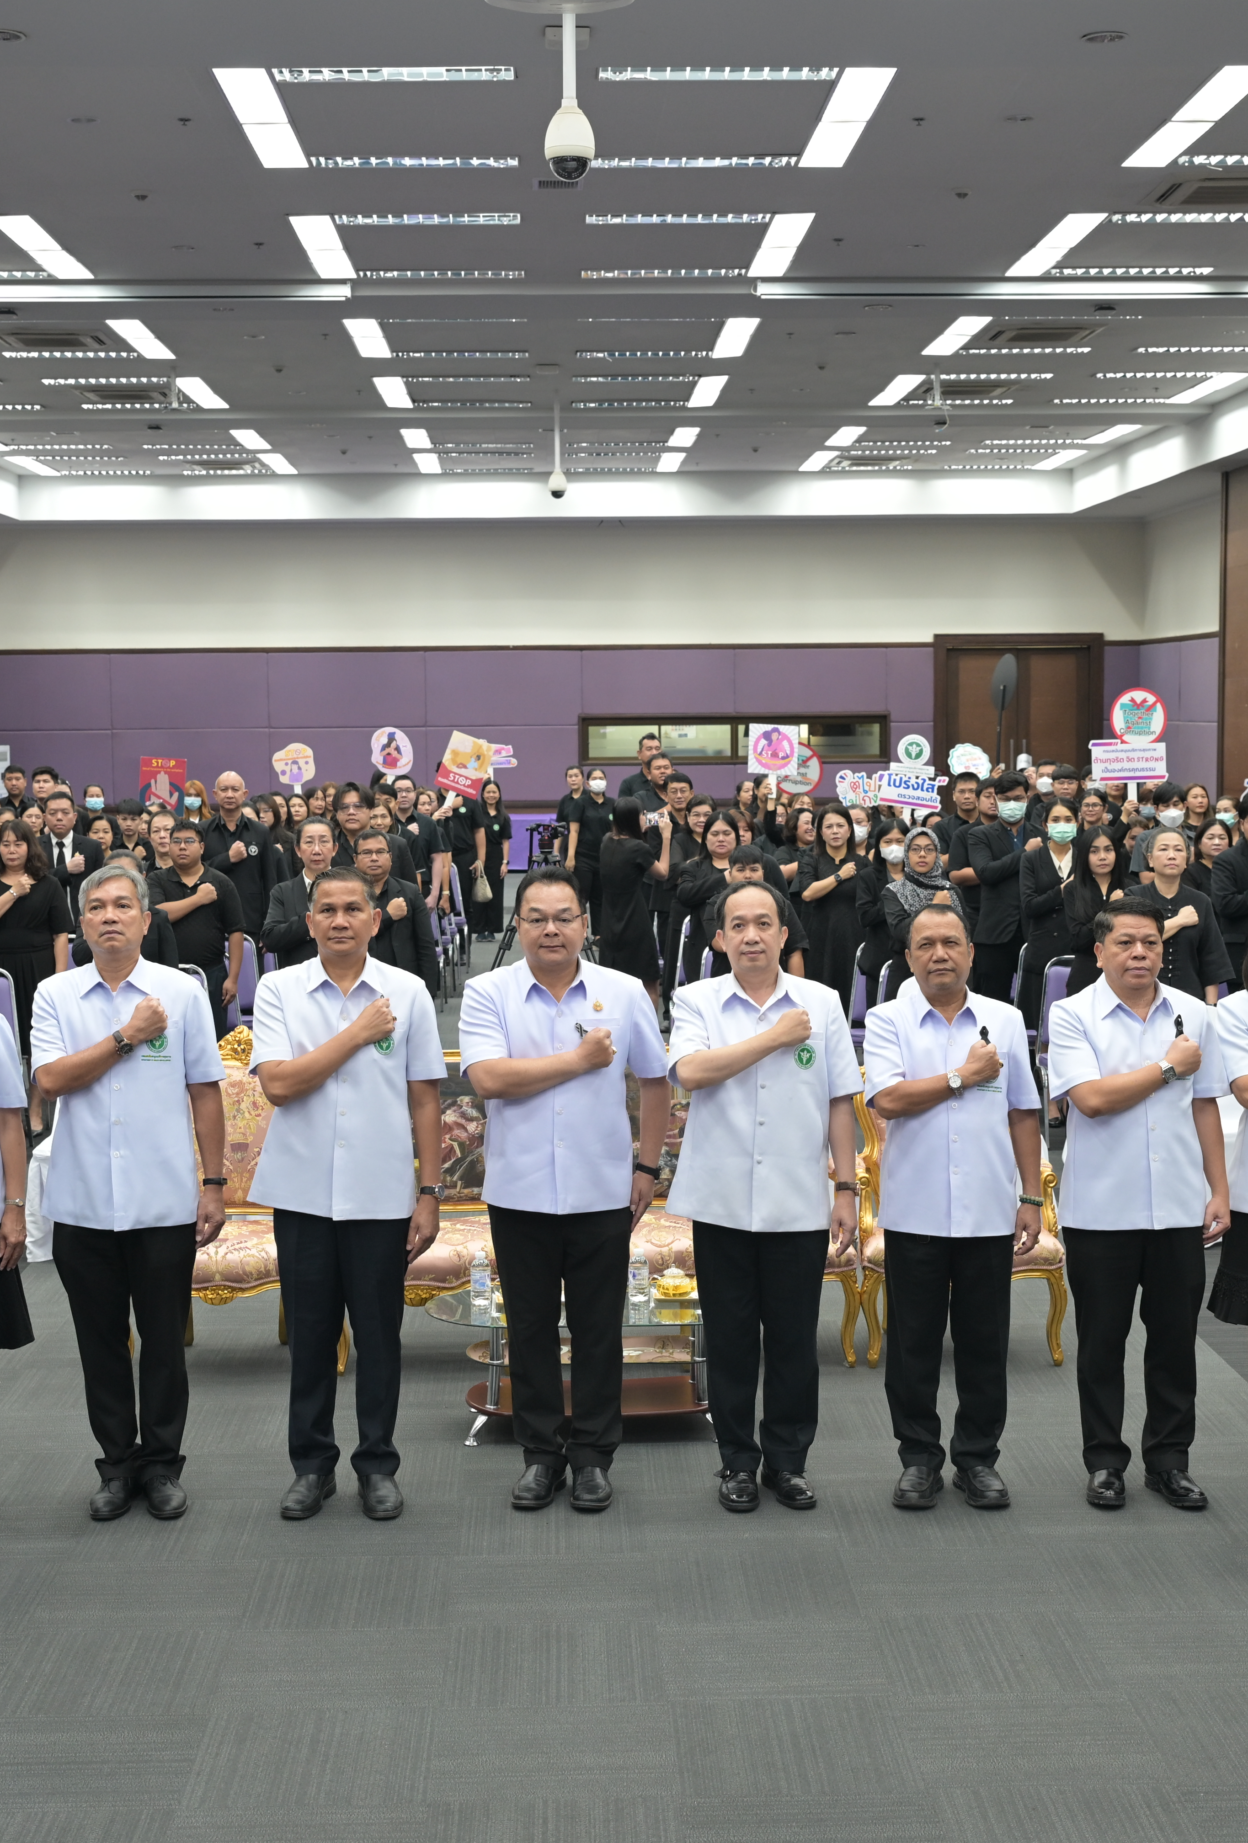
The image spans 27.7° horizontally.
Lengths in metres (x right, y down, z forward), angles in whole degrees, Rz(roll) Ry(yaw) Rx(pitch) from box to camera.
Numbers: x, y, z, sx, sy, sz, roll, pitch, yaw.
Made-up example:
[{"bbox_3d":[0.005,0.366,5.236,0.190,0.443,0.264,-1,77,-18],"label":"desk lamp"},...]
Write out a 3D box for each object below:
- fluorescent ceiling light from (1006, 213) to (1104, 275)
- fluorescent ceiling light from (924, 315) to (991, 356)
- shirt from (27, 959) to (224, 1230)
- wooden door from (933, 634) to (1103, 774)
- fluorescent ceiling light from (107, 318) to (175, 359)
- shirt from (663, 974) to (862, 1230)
[{"bbox_3d":[3.015,-4.733,17.771,0.280,0.080,2.380,0,5,-2],"label":"fluorescent ceiling light"},{"bbox_3d":[2.867,-5.043,21.767,0.270,0.090,2.280,-1,5,-2],"label":"fluorescent ceiling light"},{"bbox_3d":[-1.353,0.460,6.892,0.532,0.716,0.310,-1,5,-6],"label":"shirt"},{"bbox_3d":[5.440,-2.330,34.961,2.330,3.170,0.150,0,5,-2],"label":"wooden door"},{"bbox_3d":[-4.078,-4.957,21.507,0.270,0.090,2.280,-1,5,-2],"label":"fluorescent ceiling light"},{"bbox_3d":[0.389,0.503,7.007,0.533,0.723,0.310,0,5,3],"label":"shirt"}]

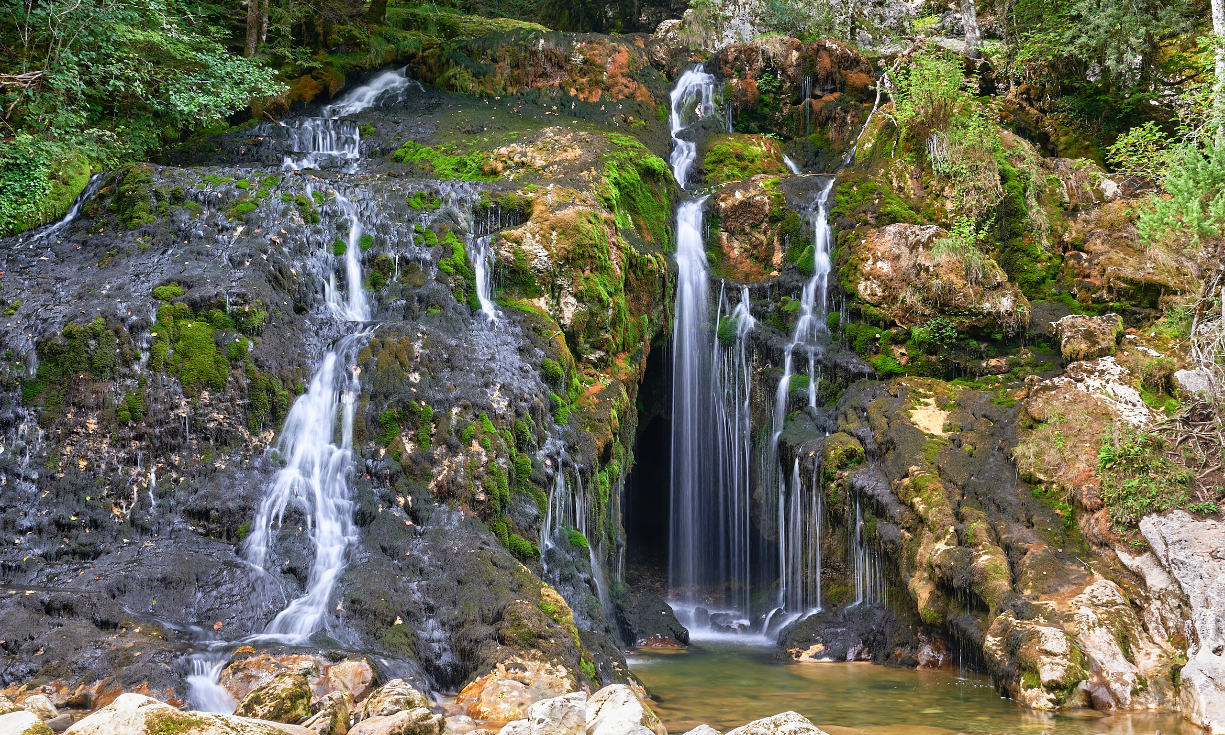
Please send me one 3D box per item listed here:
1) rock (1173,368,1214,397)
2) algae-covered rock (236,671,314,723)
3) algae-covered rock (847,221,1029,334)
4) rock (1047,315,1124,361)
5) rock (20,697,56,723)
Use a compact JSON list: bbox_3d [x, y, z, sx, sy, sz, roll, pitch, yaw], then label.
[{"bbox_3d":[4.522,0.126,10.300,0.349,0.238,0.279,0,-2,0],"label":"rock"},{"bbox_3d":[-2.236,2.186,8.748,0.517,0.355,0.388,0,-2,0],"label":"algae-covered rock"},{"bbox_3d":[3.830,-1.057,15.600,2.137,1.309,1.500,-2,-7,14],"label":"algae-covered rock"},{"bbox_3d":[4.100,-0.249,11.500,0.630,0.426,0.504,0,-2,0],"label":"rock"},{"bbox_3d":[-4.362,2.614,10.100,0.299,0.211,0.250,3,-8,-23],"label":"rock"}]

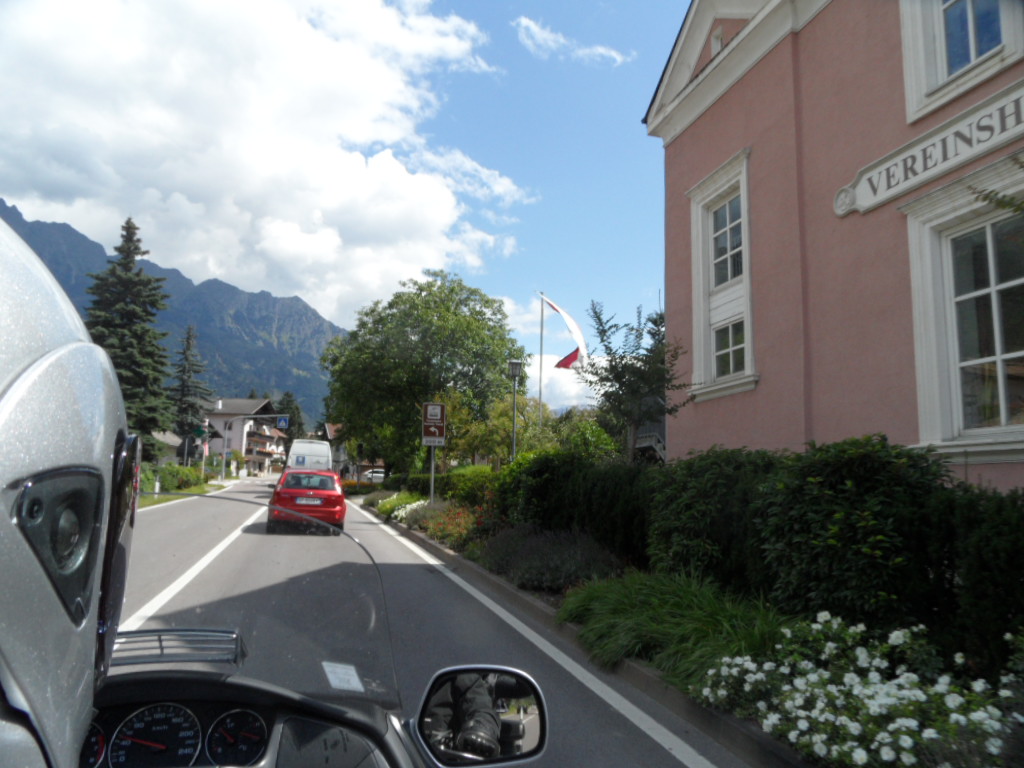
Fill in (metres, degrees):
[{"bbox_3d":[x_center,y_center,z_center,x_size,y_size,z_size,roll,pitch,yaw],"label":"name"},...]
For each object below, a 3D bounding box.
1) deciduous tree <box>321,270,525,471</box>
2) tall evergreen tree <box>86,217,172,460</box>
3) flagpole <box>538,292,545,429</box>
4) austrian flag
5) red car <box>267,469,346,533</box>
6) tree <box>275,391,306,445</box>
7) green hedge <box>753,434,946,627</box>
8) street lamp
[{"bbox_3d":[-4.841,-0.088,39.637,10.800,12.863,10.000,3,-8,-16],"label":"deciduous tree"},{"bbox_3d":[-23.594,-2.109,44.940,4.900,17.657,4.900,3,-8,-16],"label":"tall evergreen tree"},{"bbox_3d":[1.208,0.625,28.378,0.110,8.779,0.110,3,-8,-16],"label":"flagpole"},{"bbox_3d":[2.070,-2.070,28.000,1.850,2.850,0.700,1,-7,2],"label":"austrian flag"},{"bbox_3d":[-4.988,2.794,17.186,1.690,1.460,3.920,3,-8,-16],"label":"red car"},{"bbox_3d":[-37.345,8.627,120.781,5.200,15.148,5.200,3,-8,-16],"label":"tree"},{"bbox_3d":[3.246,1.347,6.854,1.200,1.650,1.650,3,-8,-16],"label":"green hedge"},{"bbox_3d":[0.122,1.696,21.634,0.400,4.915,0.400,3,-8,-16],"label":"street lamp"}]

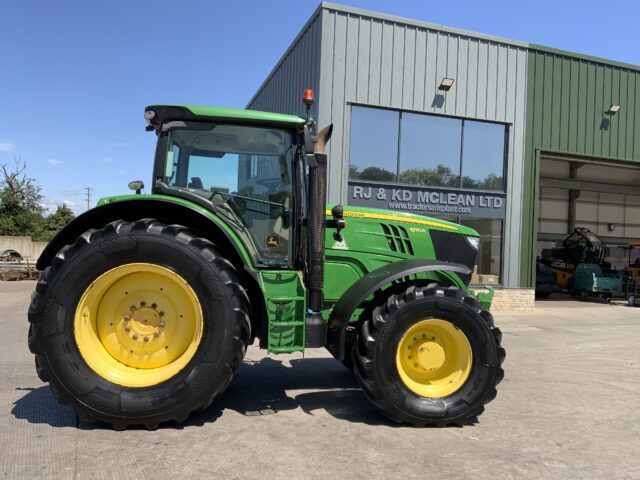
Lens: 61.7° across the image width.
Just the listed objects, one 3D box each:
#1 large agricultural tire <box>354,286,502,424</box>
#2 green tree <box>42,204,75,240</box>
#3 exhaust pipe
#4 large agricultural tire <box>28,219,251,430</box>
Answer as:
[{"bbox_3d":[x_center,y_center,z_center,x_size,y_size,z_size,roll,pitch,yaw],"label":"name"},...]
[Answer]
[{"bbox_3d":[1.107,1.175,5.530,1.460,1.440,0.550,3,-1,-8],"label":"large agricultural tire"},{"bbox_3d":[-15.400,-0.450,32.000,2.600,3.500,2.500,3,-1,-27],"label":"green tree"},{"bbox_3d":[-0.010,-0.045,5.520,0.270,2.330,0.220,3,-1,-9],"label":"exhaust pipe"},{"bbox_3d":[-1.657,0.762,5.060,1.920,1.900,0.660,3,-1,-9],"label":"large agricultural tire"}]

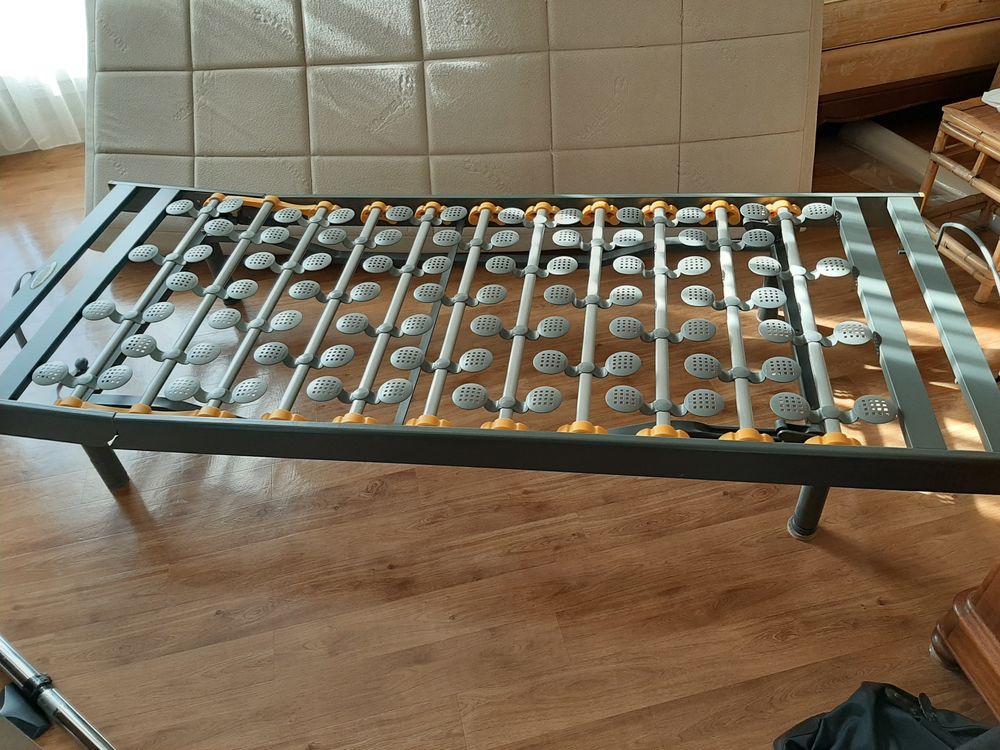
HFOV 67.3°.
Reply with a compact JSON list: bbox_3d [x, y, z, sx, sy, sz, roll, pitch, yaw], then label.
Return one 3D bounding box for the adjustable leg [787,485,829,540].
[{"bbox_3d":[0.573,0.224,1.376,0.058,0.204,0.058,2,45,9],"label":"adjustable leg"}]

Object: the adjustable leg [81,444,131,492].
[{"bbox_3d":[-0.845,0.180,1.603,0.055,0.204,0.055,4,45,7],"label":"adjustable leg"}]

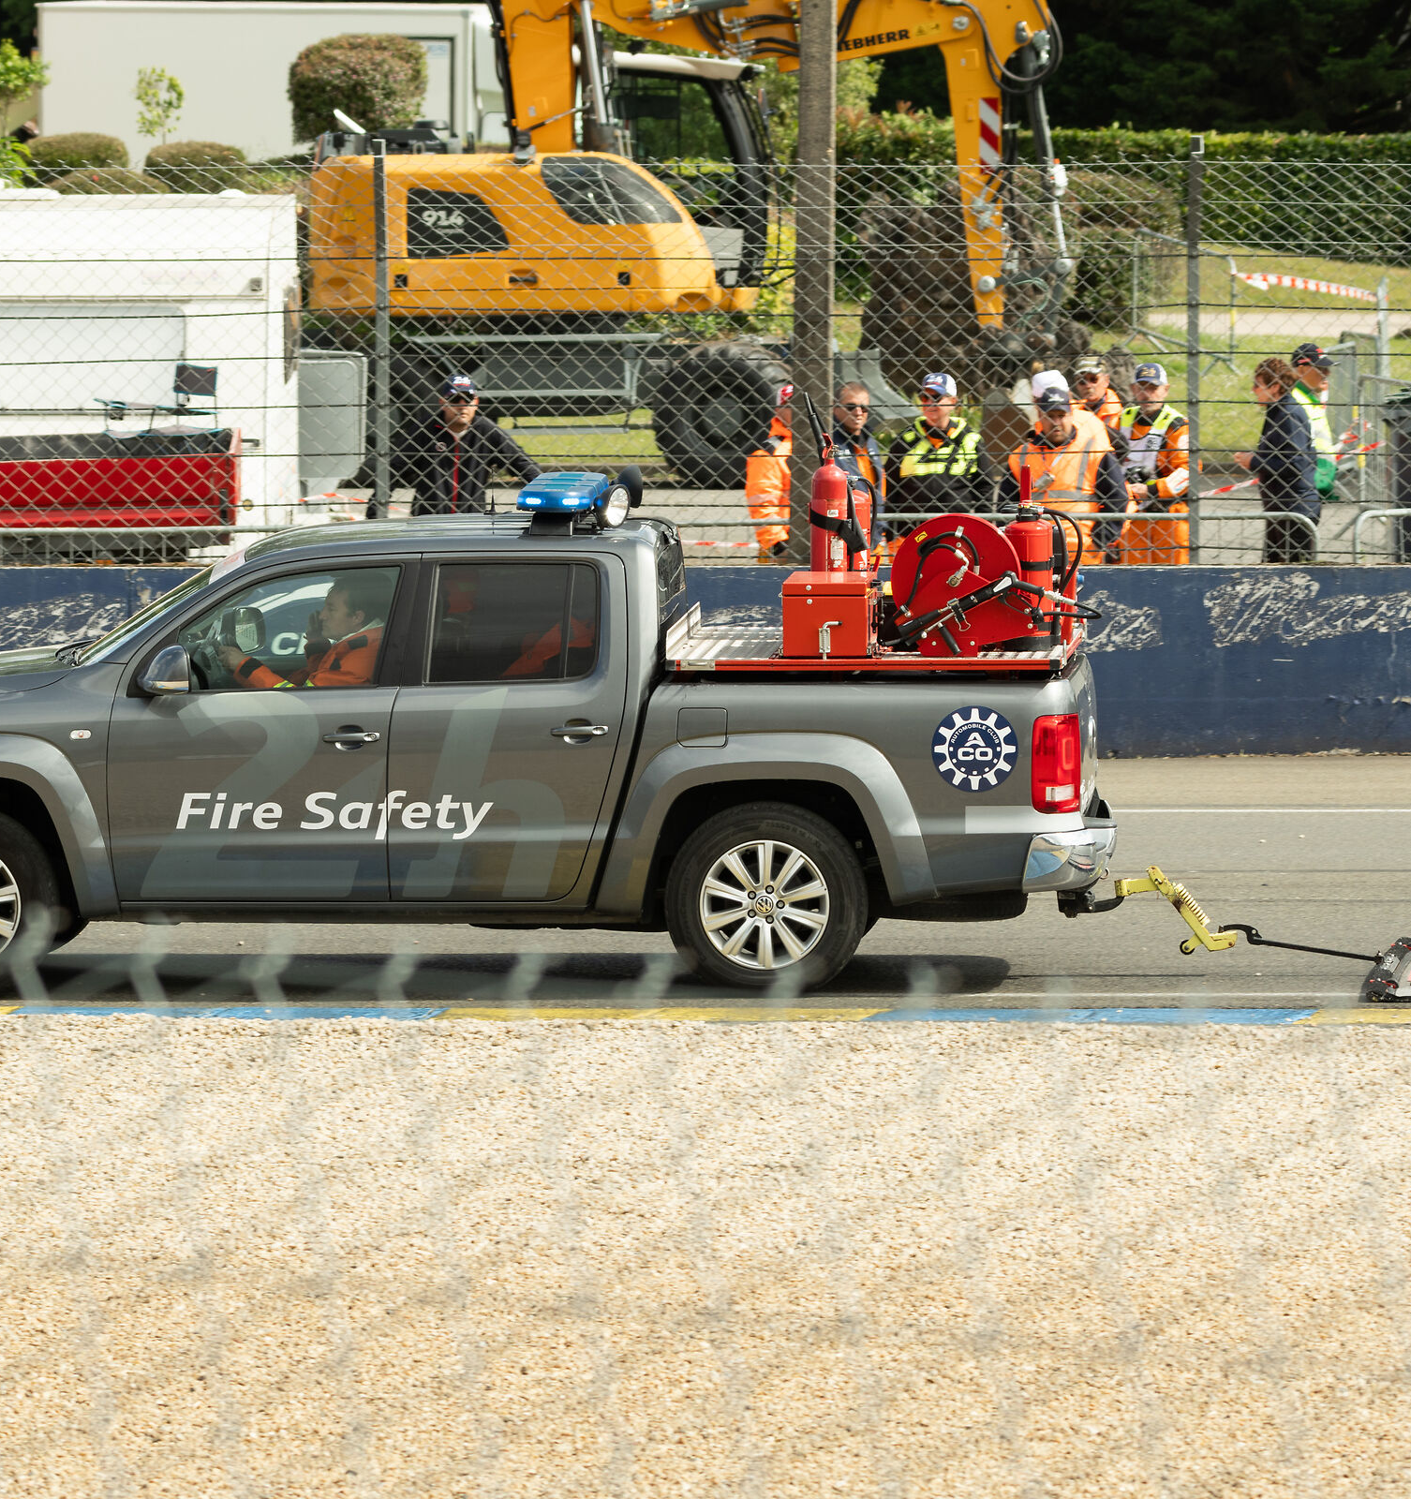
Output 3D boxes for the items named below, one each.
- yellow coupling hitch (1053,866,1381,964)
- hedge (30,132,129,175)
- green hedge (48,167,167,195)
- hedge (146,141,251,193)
[{"bbox_3d":[1.992,0.636,55.550,1.240,0.380,0.140,0,5,5],"label":"yellow coupling hitch"},{"bbox_3d":[-6.181,-5.795,142.000,1.050,0.580,1.000,0,4,0],"label":"hedge"},{"bbox_3d":[-5.722,-5.278,138.000,1.200,0.620,1.150,0,4,0],"label":"green hedge"},{"bbox_3d":[-4.935,-5.628,140.000,1.020,0.620,1.000,0,4,0],"label":"hedge"}]

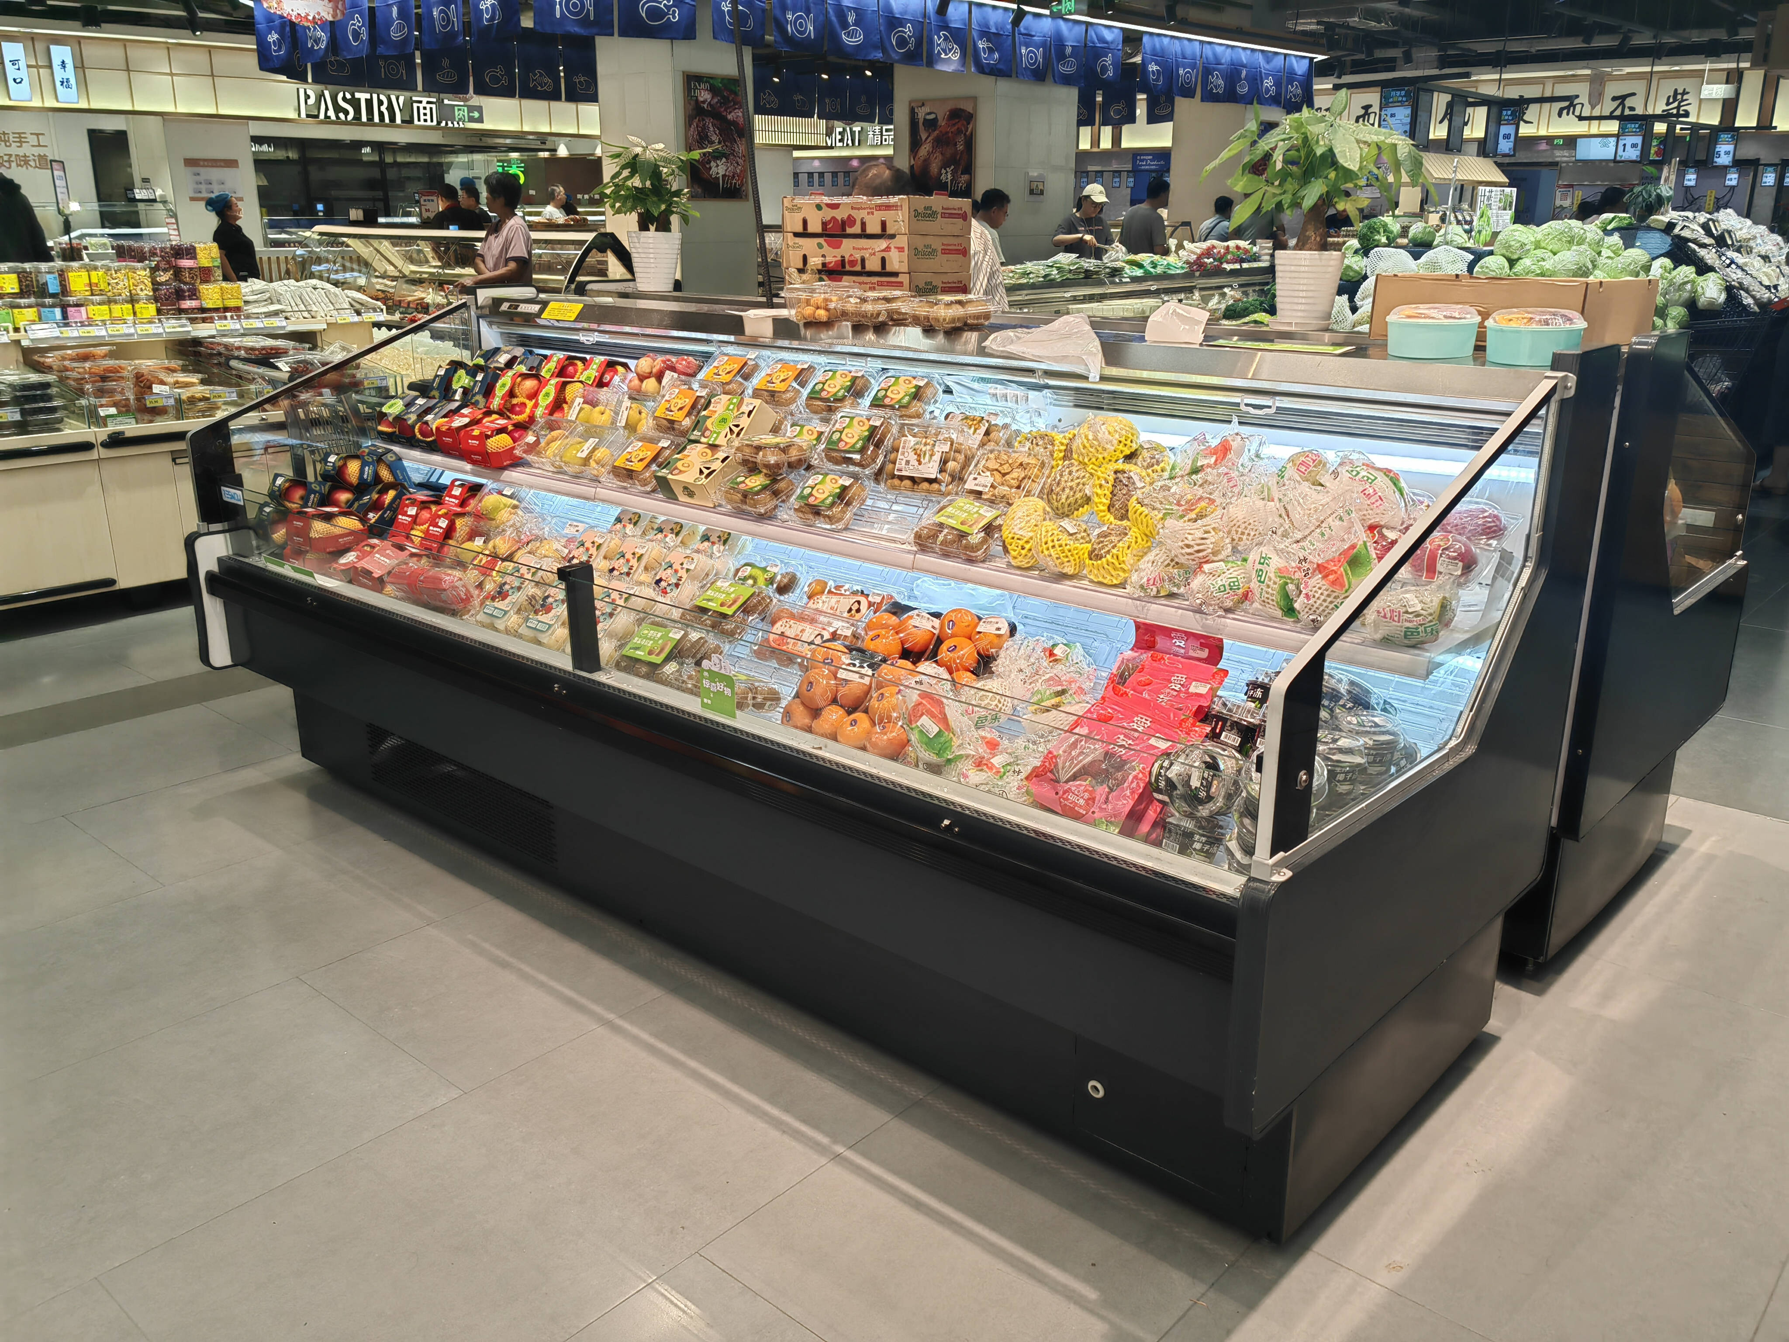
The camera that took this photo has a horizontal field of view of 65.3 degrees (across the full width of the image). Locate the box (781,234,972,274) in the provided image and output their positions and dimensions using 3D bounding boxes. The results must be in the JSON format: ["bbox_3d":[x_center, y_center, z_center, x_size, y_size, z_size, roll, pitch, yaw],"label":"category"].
[{"bbox_3d":[-0.043,-1.118,3.733,0.400,0.091,0.300,12,21,32],"label":"box"}]

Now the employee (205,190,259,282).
[{"bbox_3d":[-4.639,-2.564,10.015,0.360,1.658,0.460,-4,18,-14],"label":"employee"}]

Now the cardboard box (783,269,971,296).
[{"bbox_3d":[-0.049,-1.042,3.805,0.448,0.097,0.253,15,23,39],"label":"cardboard box"}]

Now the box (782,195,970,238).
[{"bbox_3d":[-0.042,-1.204,3.693,0.393,0.095,0.301,12,20,32],"label":"box"}]

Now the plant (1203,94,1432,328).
[{"bbox_3d":[0.876,-0.946,2.892,0.456,0.462,0.420,5,18,15],"label":"plant"}]

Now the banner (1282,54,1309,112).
[{"bbox_3d":[3.292,-4.755,11.319,0.020,0.400,0.345,16,23,40],"label":"banner"}]

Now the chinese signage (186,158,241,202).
[{"bbox_3d":[-7.239,-5.217,14.842,0.578,0.437,0.020,-14,23,-39],"label":"chinese signage"}]

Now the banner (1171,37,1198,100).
[{"bbox_3d":[2.510,-5.172,12.005,0.376,0.468,0.030,-14,23,-39],"label":"banner"}]

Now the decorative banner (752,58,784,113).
[{"bbox_3d":[-1.095,-4.998,11.998,0.020,0.400,0.345,16,23,40],"label":"decorative banner"}]

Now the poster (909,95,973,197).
[{"bbox_3d":[0.392,-4.245,11.350,0.671,0.763,0.030,14,22,37],"label":"poster"}]

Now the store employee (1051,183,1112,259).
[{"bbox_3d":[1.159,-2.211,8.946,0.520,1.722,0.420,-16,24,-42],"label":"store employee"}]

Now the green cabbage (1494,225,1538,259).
[{"bbox_3d":[3.120,-2.152,7.000,0.215,0.180,0.210,8,19,22],"label":"green cabbage"}]

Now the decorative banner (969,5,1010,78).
[{"bbox_3d":[0.620,-3.967,8.791,0.020,0.400,0.345,16,23,40],"label":"decorative banner"}]

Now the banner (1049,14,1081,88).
[{"bbox_3d":[1.375,-4.891,11.047,0.385,0.481,0.030,-14,23,-39],"label":"banner"}]

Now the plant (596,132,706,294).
[{"bbox_3d":[-0.734,-1.374,4.201,0.324,0.448,0.307,-2,17,-9],"label":"plant"}]

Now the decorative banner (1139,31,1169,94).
[{"bbox_3d":[2.213,-5.104,11.753,0.407,0.458,0.030,-14,23,-39],"label":"decorative banner"}]

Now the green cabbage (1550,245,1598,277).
[{"bbox_3d":[3.334,-2.007,6.850,0.220,0.175,0.210,8,19,24],"label":"green cabbage"}]

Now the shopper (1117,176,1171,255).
[{"bbox_3d":[1.615,-2.356,9.319,0.360,1.780,0.500,-12,21,-33],"label":"shopper"}]

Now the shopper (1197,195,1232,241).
[{"bbox_3d":[2.652,-3.099,11.809,0.360,1.725,0.500,-14,22,-38],"label":"shopper"}]

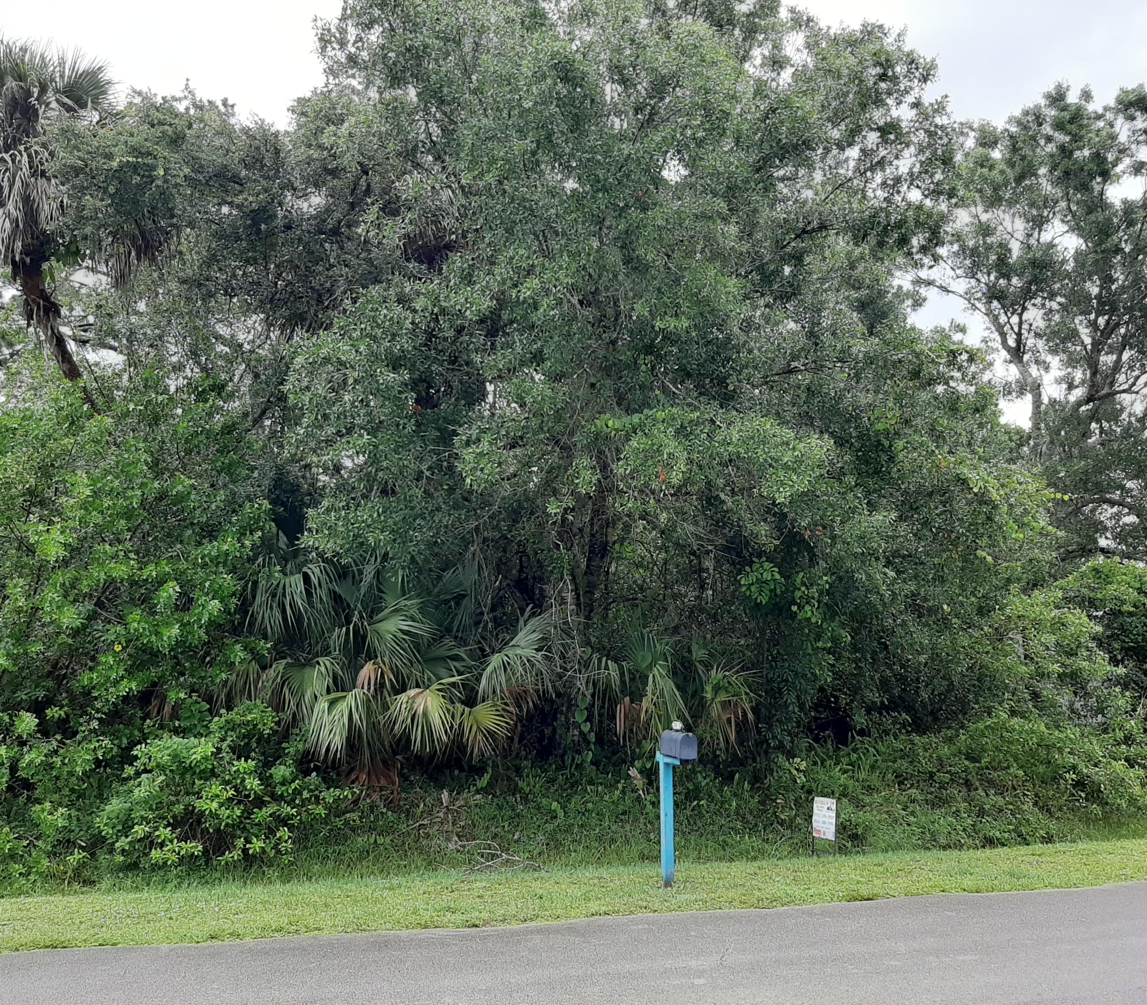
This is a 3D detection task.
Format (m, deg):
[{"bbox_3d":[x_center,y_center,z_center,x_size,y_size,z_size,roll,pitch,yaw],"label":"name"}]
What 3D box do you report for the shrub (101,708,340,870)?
[{"bbox_3d":[-3.486,2.717,10.050,2.150,1.520,1.700,4,-11,-15],"label":"shrub"}]

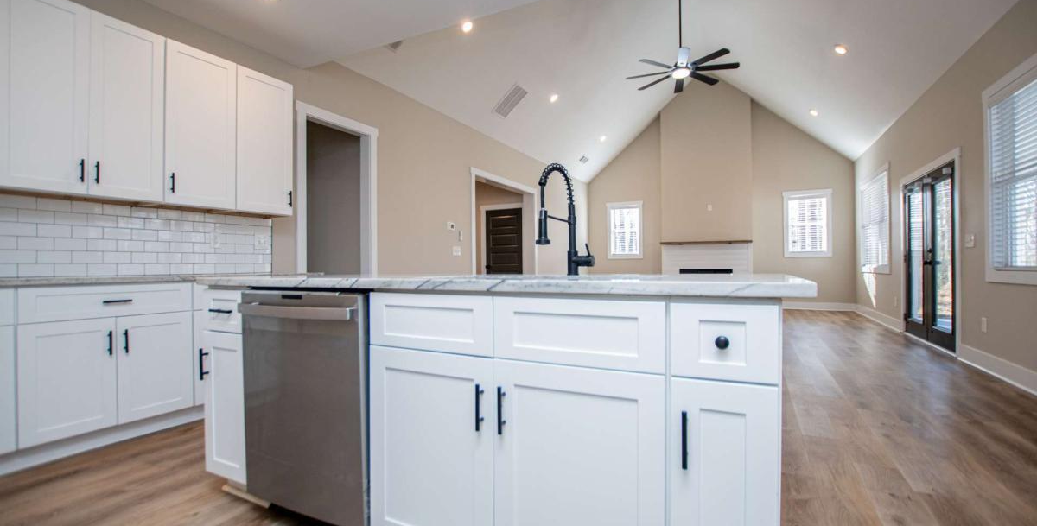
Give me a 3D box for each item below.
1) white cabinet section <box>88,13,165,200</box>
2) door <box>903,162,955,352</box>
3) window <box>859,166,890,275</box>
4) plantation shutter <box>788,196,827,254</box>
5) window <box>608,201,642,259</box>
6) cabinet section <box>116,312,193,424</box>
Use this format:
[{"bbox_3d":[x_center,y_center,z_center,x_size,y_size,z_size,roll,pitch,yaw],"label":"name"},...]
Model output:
[{"bbox_3d":[-2.497,-0.917,2.688,0.325,1.060,0.375,-1,0,27],"label":"white cabinet section"},{"bbox_3d":[5.001,-0.058,5.247,0.070,2.016,1.626,0,0,28],"label":"door"},{"bbox_3d":[6.179,-0.675,7.516,0.110,1.709,2.074,0,0,28],"label":"window"},{"bbox_3d":[6.074,-0.793,9.092,0.697,1.152,0.060,0,0,28],"label":"plantation shutter"},{"bbox_3d":[2.642,-0.798,10.725,0.881,1.395,0.110,0,0,28],"label":"window"},{"bbox_3d":[-2.324,0.580,2.599,0.590,0.585,0.370,-1,0,27],"label":"cabinet section"}]

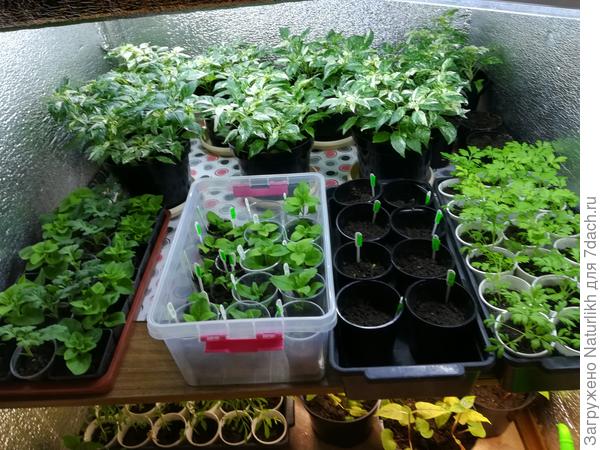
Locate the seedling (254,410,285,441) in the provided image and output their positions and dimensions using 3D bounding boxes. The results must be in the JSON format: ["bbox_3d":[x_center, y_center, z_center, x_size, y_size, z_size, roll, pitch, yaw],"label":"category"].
[{"bbox_3d":[-0.061,0.399,0.897,0.060,0.065,0.060,-2,37,5],"label":"seedling"}]

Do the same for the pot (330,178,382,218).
[{"bbox_3d":[0.123,-0.032,0.958,0.101,0.094,0.101,-3,38,3],"label":"pot"}]

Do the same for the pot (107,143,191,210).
[{"bbox_3d":[-0.347,-0.139,1.086,0.184,0.152,0.184,-3,38,3],"label":"pot"}]

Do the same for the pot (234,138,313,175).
[{"bbox_3d":[-0.058,-0.158,1.076,0.184,0.152,0.184,-3,38,3],"label":"pot"}]

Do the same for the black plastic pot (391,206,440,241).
[{"bbox_3d":[0.221,0.032,0.866,0.101,0.094,0.101,-3,38,3],"label":"black plastic pot"}]

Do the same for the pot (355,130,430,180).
[{"bbox_3d":[0.217,-0.166,1.054,0.184,0.152,0.184,-3,38,3],"label":"pot"}]

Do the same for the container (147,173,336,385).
[{"bbox_3d":[-0.076,0.082,0.785,0.259,0.167,0.370,-3,38,3],"label":"container"}]

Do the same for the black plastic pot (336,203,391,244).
[{"bbox_3d":[0.120,0.033,0.847,0.097,0.097,0.097,-2,37,5],"label":"black plastic pot"}]

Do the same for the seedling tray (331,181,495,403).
[{"bbox_3d":[0.161,0.084,0.796,0.213,0.089,0.472,-2,37,5],"label":"seedling tray"}]

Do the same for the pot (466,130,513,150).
[{"bbox_3d":[0.432,-0.150,1.050,0.104,0.100,0.104,-2,37,5],"label":"pot"}]

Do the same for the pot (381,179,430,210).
[{"bbox_3d":[0.214,-0.021,0.915,0.097,0.097,0.097,-2,37,5],"label":"pot"}]

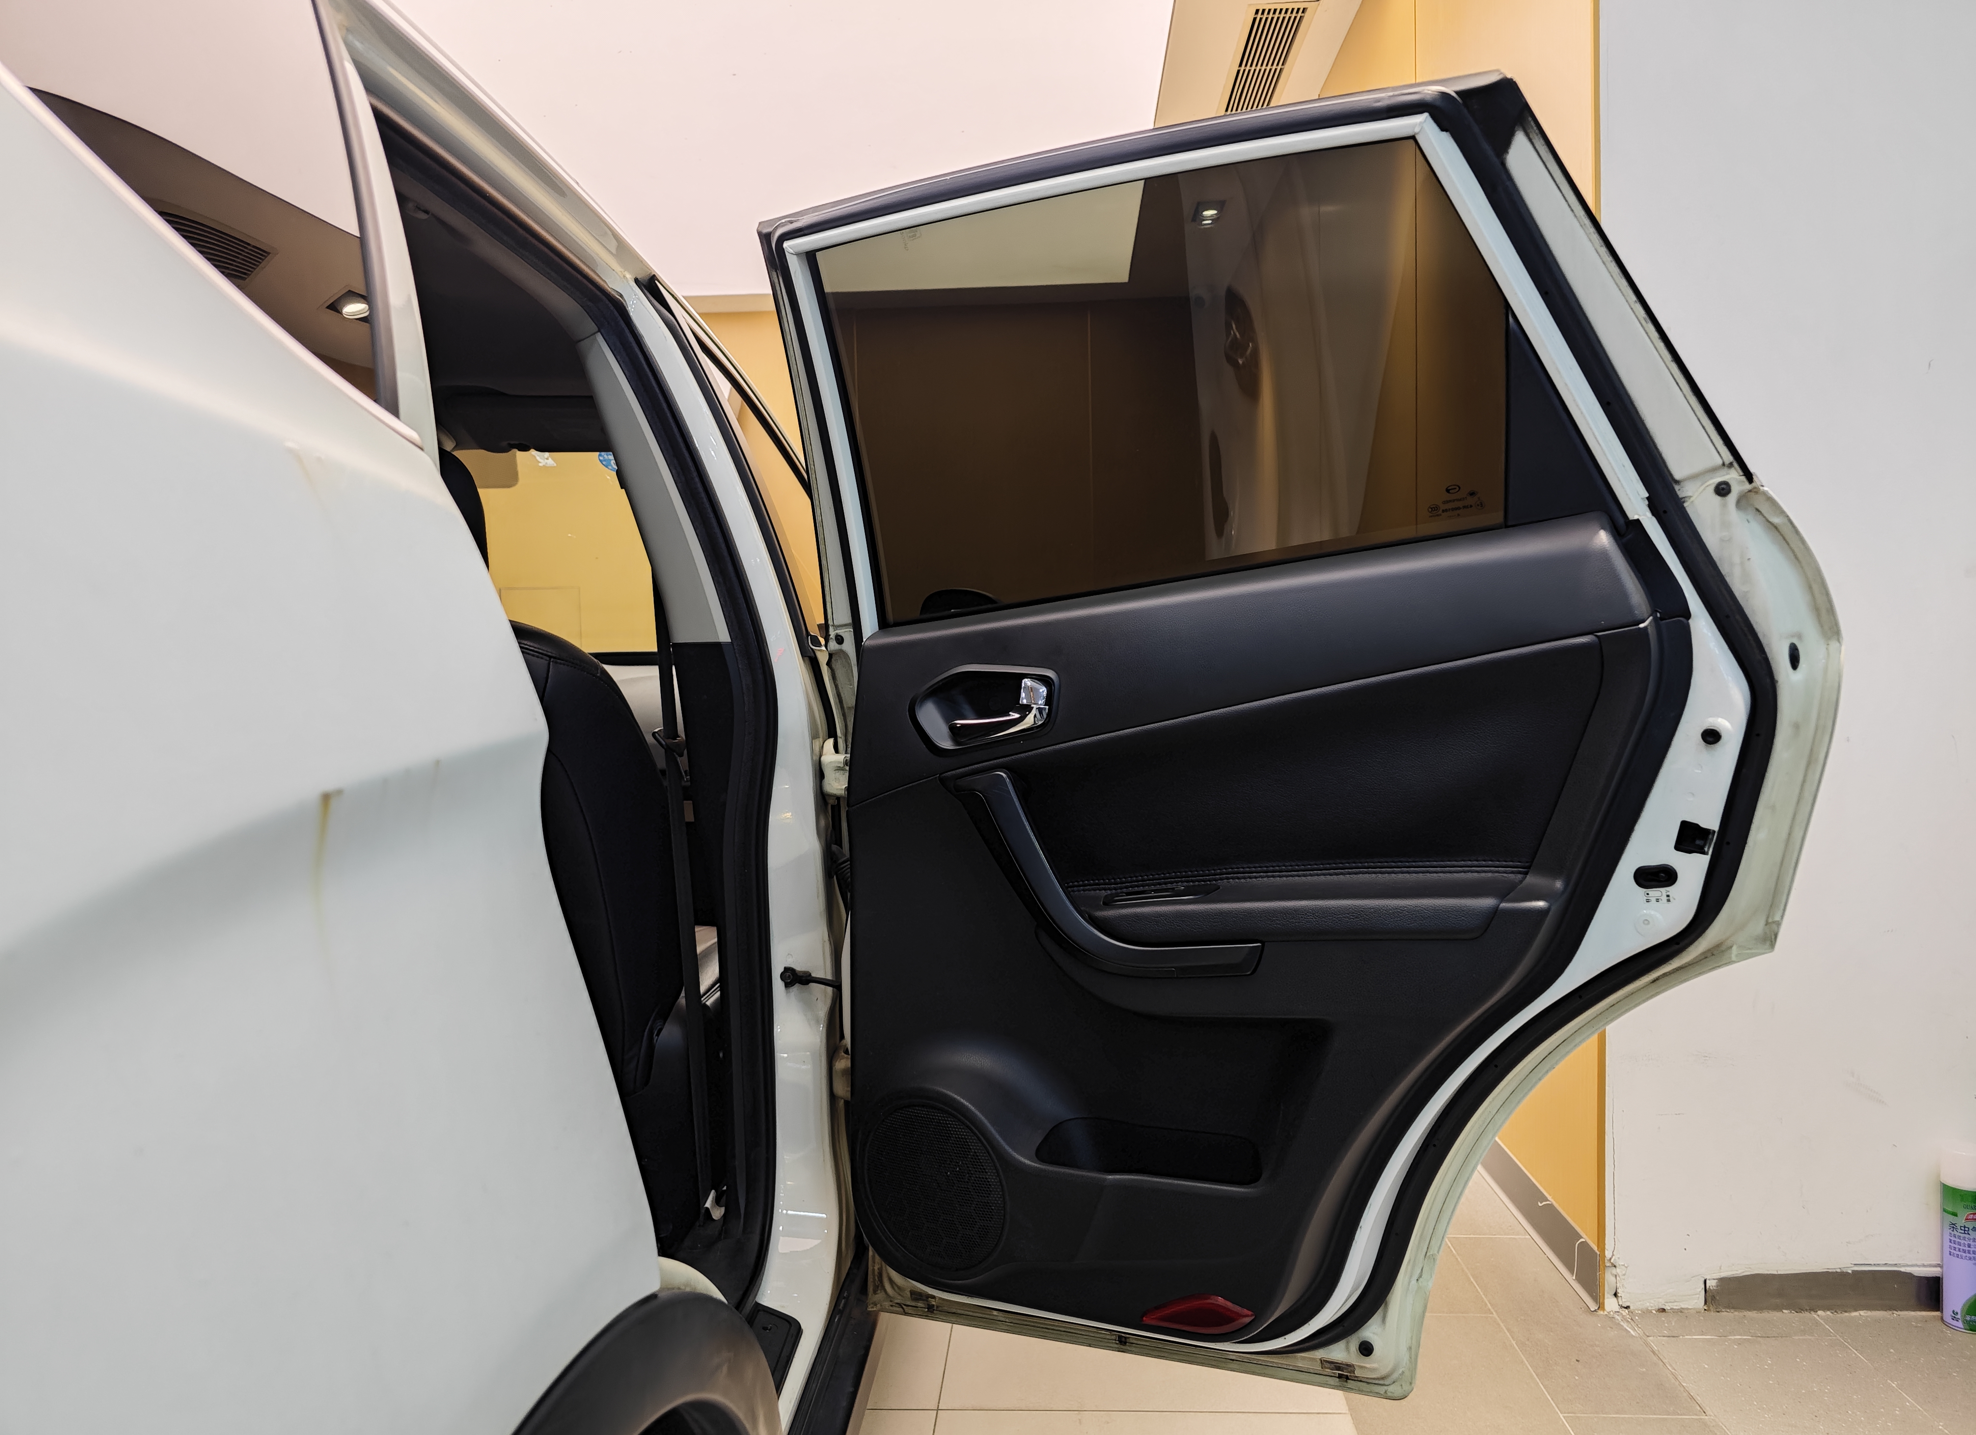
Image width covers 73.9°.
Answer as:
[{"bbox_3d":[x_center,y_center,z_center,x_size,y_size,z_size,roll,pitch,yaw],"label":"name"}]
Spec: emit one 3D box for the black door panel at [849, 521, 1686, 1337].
[{"bbox_3d":[0.209,0.218,1.219,0.793,0.772,0.115,0,3,23],"label":"black door panel"}]

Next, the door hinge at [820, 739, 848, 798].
[{"bbox_3d":[-0.165,0.057,1.450,0.040,0.067,0.050,0,3,23],"label":"door hinge"}]

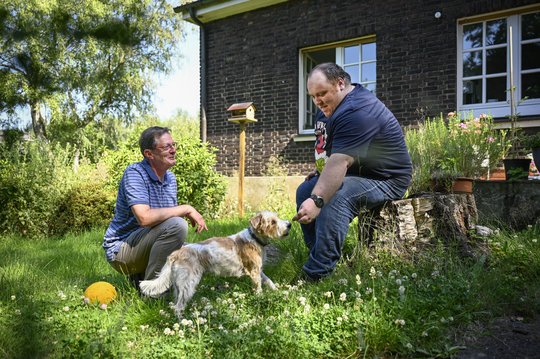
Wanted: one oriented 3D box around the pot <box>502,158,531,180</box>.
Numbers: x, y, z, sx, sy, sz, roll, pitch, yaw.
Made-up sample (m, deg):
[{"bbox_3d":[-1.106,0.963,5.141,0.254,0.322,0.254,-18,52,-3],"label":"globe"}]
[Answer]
[{"bbox_3d":[2.230,-0.088,3.920,0.255,0.200,0.255,0,0,0],"label":"pot"}]

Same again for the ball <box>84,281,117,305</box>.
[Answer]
[{"bbox_3d":[-0.820,0.565,2.100,0.157,0.150,0.157,0,0,0],"label":"ball"}]

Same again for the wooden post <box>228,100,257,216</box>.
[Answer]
[{"bbox_3d":[-0.420,-0.260,6.400,0.340,1.740,0.340,0,0,30],"label":"wooden post"}]

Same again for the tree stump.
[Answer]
[{"bbox_3d":[0.965,0.290,2.780,0.780,0.420,0.650,0,0,0],"label":"tree stump"}]

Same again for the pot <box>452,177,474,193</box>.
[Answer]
[{"bbox_3d":[1.275,0.033,2.870,0.155,0.113,0.155,0,0,0],"label":"pot"}]

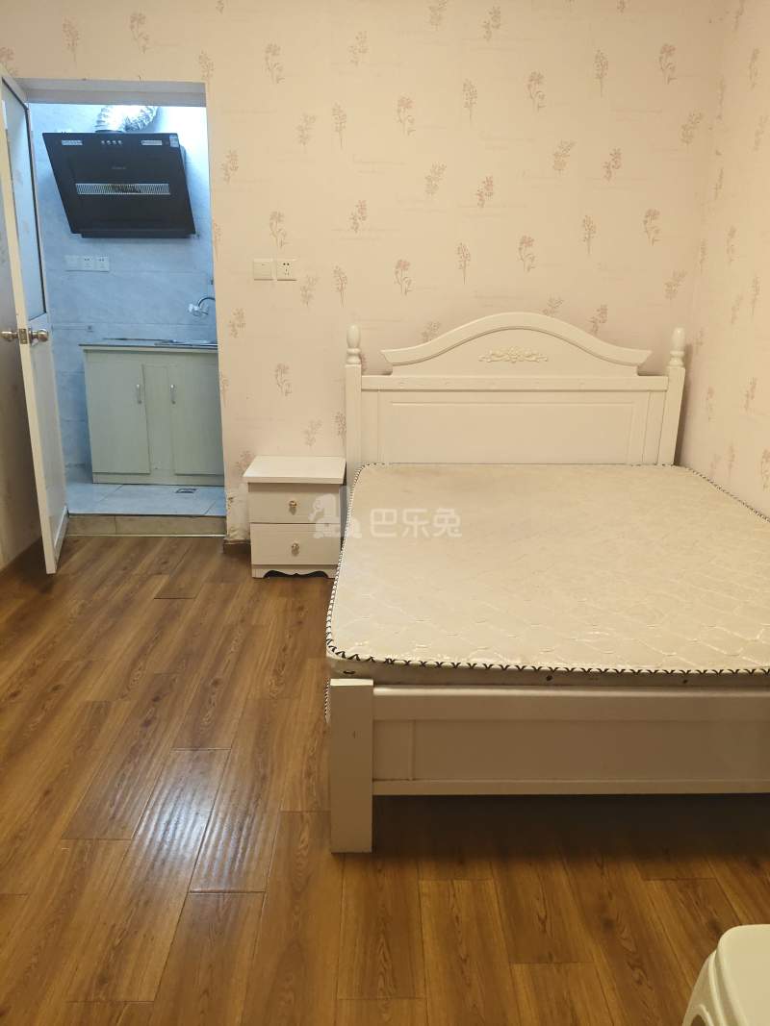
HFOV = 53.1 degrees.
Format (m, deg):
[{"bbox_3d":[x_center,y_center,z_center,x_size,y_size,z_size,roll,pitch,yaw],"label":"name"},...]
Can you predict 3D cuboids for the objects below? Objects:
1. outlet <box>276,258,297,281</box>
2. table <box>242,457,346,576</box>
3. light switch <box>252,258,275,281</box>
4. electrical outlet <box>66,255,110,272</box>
[{"bbox_3d":[-0.430,-1.069,3.385,0.087,0.087,0.012,0,16,-1],"label":"outlet"},{"bbox_3d":[-0.390,0.021,3.500,0.418,0.466,0.363,0,18,-1],"label":"table"},{"bbox_3d":[-0.531,-1.069,3.383,0.087,0.087,0.012,0,16,-1],"label":"light switch"},{"bbox_3d":[-1.736,-1.460,4.500,0.260,0.088,0.012,0,16,-1],"label":"electrical outlet"}]

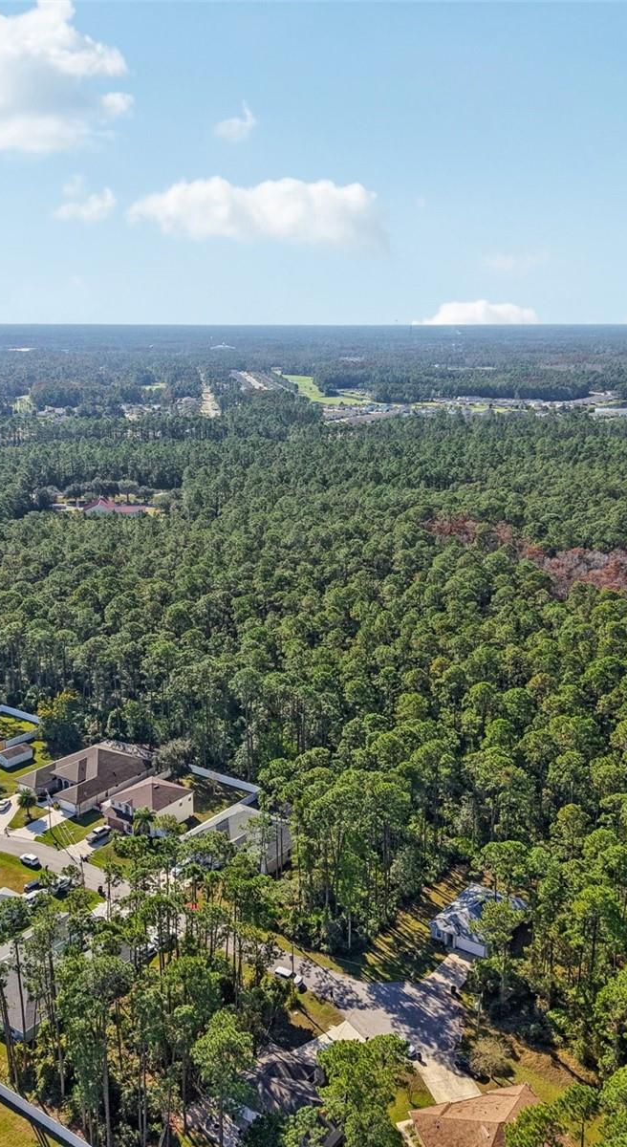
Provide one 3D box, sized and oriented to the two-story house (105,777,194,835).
[{"bbox_3d":[-34.814,48.574,223.148,12.200,7.600,14.650,8,16,31],"label":"two-story house"}]

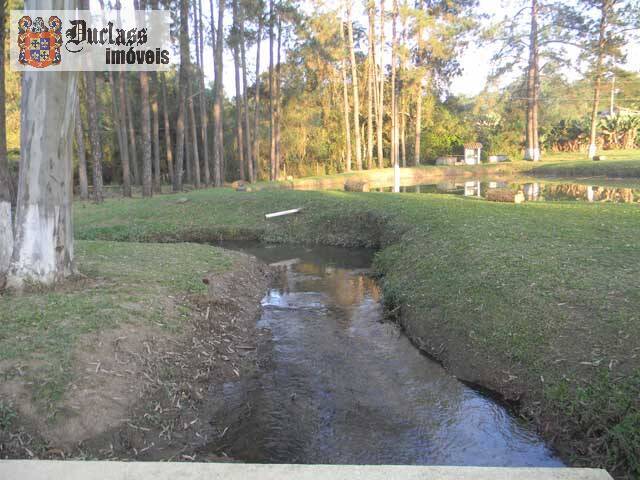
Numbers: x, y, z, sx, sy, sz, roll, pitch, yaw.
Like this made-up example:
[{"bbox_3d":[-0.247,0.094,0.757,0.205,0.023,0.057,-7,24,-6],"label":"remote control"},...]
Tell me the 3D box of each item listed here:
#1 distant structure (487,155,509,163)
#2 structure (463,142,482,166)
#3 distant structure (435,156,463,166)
[{"bbox_3d":[15.861,-7.224,46.000,1.700,0.650,0.800,1,9,7],"label":"distant structure"},{"bbox_3d":[13.360,-7.493,45.000,1.550,1.900,1.400,1,9,7],"label":"structure"},{"bbox_3d":[11.045,-6.748,44.500,2.300,0.800,1.100,1,9,7],"label":"distant structure"}]

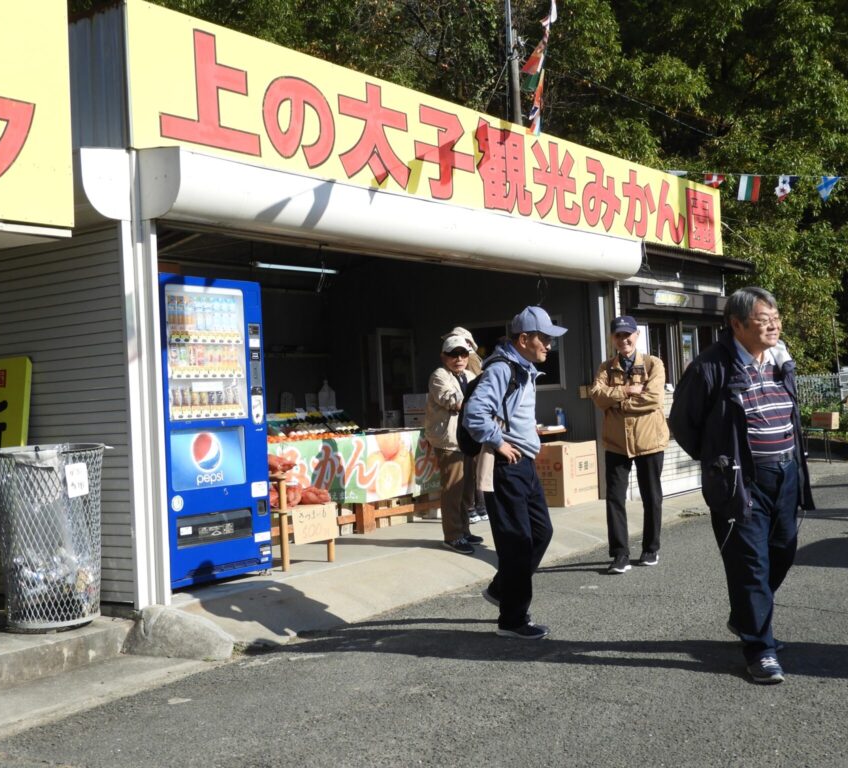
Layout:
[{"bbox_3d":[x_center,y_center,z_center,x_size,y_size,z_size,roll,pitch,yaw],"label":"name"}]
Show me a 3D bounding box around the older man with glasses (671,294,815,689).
[{"bbox_3d":[1.364,0.426,5.020,0.530,1.660,0.430,-2,-2,-34],"label":"older man with glasses"}]

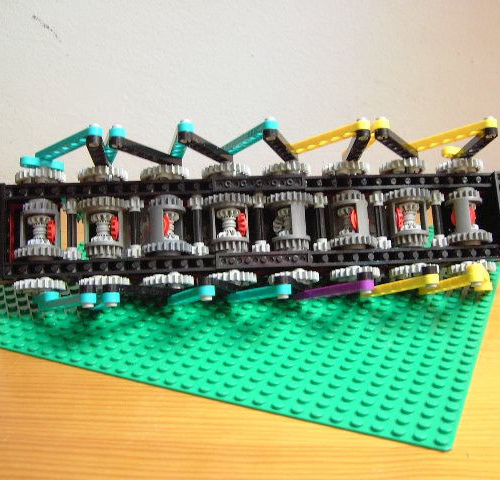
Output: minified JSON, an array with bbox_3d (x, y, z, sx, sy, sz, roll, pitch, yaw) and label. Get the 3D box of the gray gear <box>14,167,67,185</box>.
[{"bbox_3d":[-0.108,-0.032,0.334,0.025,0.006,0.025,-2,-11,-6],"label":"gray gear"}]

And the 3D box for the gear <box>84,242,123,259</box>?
[{"bbox_3d":[-0.074,0.007,0.330,0.018,0.007,0.018,-2,-12,-5],"label":"gear"}]

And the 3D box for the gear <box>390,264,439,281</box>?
[{"bbox_3d":[0.086,0.017,0.339,0.025,0.008,0.025,-2,-12,-5],"label":"gear"}]

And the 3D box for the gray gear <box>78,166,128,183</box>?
[{"bbox_3d":[-0.075,-0.033,0.336,0.025,0.008,0.025,-2,-12,-5],"label":"gray gear"}]

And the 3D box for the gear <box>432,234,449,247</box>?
[{"bbox_3d":[0.102,0.001,0.347,0.010,0.008,0.010,-2,-11,-6],"label":"gear"}]

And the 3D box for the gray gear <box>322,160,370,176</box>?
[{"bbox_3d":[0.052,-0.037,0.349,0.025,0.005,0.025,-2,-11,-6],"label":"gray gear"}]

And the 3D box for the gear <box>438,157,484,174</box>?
[{"bbox_3d":[0.114,-0.039,0.354,0.025,0.008,0.025,-2,-12,-5],"label":"gear"}]

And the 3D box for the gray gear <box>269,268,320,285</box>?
[{"bbox_3d":[0.023,0.020,0.333,0.025,0.008,0.025,-2,-12,-5],"label":"gray gear"}]

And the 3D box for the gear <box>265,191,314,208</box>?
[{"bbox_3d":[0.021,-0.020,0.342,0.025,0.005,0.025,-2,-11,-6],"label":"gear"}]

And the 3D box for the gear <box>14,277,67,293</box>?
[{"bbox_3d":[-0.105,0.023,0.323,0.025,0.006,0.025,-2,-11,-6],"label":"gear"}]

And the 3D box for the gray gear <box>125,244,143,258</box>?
[{"bbox_3d":[-0.058,0.006,0.332,0.010,0.007,0.010,-2,-12,-5],"label":"gray gear"}]

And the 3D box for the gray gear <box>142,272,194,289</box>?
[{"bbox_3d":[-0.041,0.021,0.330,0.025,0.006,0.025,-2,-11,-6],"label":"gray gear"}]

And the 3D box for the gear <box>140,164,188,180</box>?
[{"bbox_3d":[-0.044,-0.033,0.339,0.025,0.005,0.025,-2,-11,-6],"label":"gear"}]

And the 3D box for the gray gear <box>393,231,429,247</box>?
[{"bbox_3d":[0.086,0.001,0.342,0.019,0.008,0.019,-2,-12,-5],"label":"gray gear"}]

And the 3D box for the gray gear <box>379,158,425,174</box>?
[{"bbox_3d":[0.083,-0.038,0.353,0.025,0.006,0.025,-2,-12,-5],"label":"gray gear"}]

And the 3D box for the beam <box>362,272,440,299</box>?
[{"bbox_3d":[0.073,0.024,0.322,0.008,0.004,0.056,4,-13,-30],"label":"beam"}]

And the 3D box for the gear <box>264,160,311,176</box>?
[{"bbox_3d":[0.020,-0.036,0.345,0.025,0.008,0.025,-2,-12,-5],"label":"gear"}]

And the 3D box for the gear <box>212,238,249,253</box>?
[{"bbox_3d":[-0.010,0.005,0.336,0.018,0.007,0.018,-2,-12,-5],"label":"gear"}]

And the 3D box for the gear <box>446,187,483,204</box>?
[{"bbox_3d":[0.117,-0.023,0.353,0.018,0.007,0.018,-2,-12,-5],"label":"gear"}]

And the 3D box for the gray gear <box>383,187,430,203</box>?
[{"bbox_3d":[0.085,-0.023,0.350,0.025,0.006,0.025,-2,-11,-6],"label":"gray gear"}]

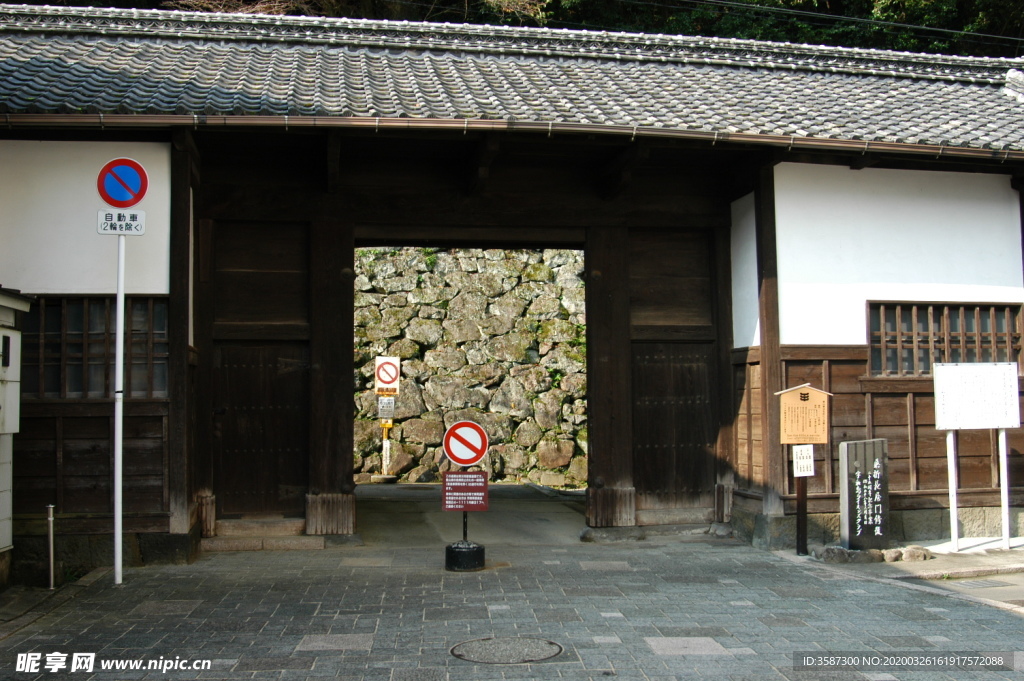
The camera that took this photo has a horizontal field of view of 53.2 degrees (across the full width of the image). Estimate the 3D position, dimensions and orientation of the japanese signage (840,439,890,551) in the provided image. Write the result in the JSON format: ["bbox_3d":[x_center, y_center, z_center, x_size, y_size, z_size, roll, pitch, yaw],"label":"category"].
[{"bbox_3d":[3.515,1.552,10.236,0.417,1.092,0.186,0,-3,-9],"label":"japanese signage"}]

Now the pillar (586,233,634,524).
[{"bbox_3d":[1.089,0.394,11.557,0.487,3.375,0.238,0,-3,-9],"label":"pillar"}]

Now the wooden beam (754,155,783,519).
[{"bbox_3d":[2.755,-0.029,10.957,0.174,3.772,0.176,0,-3,-9],"label":"wooden beam"}]

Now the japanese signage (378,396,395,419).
[{"bbox_3d":[-2.117,1.136,17.300,0.260,0.360,0.030,-1,-3,0],"label":"japanese signage"}]

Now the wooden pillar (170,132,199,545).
[{"bbox_3d":[-3.225,-0.060,9.968,0.176,3.844,0.176,0,-3,-9],"label":"wooden pillar"}]

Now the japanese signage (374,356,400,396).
[{"bbox_3d":[-2.113,0.597,17.300,0.420,0.640,0.040,-1,-3,0],"label":"japanese signage"}]

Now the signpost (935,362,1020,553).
[{"bbox_3d":[4.679,1.166,10.295,0.893,1.887,0.103,0,-3,-9],"label":"signpost"}]

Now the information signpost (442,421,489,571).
[{"bbox_3d":[-0.424,1.371,9.215,0.415,1.360,0.360,-1,-3,0],"label":"information signpost"}]

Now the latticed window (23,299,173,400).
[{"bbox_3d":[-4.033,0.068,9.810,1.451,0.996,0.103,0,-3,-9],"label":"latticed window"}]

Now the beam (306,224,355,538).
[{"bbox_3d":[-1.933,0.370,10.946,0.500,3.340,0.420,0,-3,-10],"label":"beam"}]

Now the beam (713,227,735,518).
[{"bbox_3d":[2.369,0.340,11.602,0.200,3.360,0.200,0,-3,-10],"label":"beam"}]

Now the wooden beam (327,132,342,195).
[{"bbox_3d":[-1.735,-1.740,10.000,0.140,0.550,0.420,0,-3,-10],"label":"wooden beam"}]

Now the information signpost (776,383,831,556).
[{"bbox_3d":[2.794,1.238,9.834,0.530,1.640,0.130,0,-3,-14],"label":"information signpost"}]

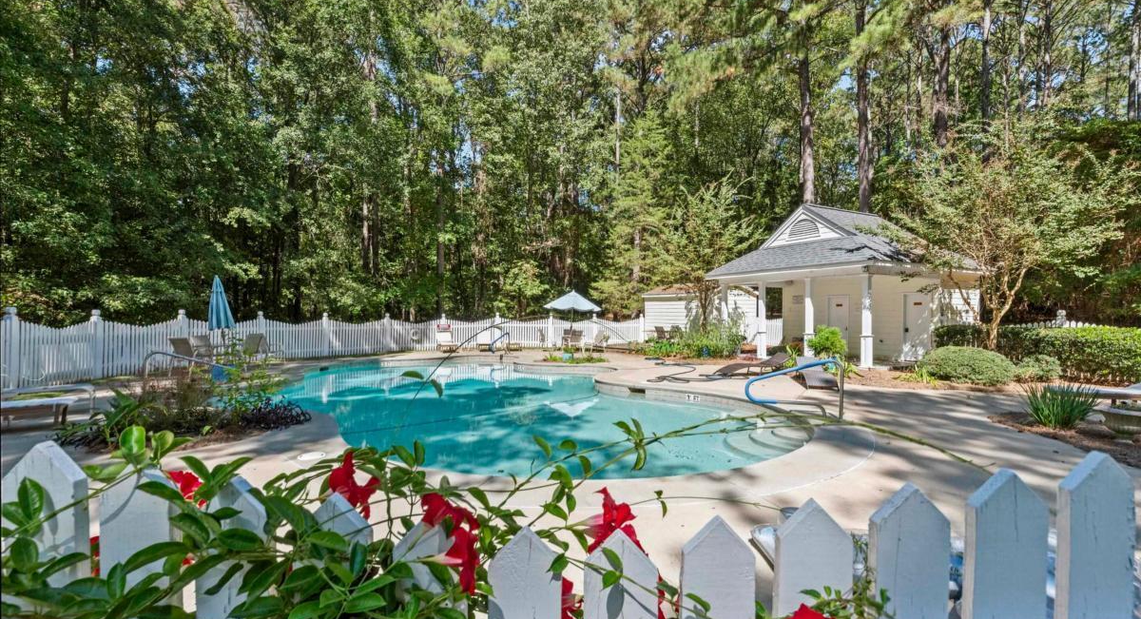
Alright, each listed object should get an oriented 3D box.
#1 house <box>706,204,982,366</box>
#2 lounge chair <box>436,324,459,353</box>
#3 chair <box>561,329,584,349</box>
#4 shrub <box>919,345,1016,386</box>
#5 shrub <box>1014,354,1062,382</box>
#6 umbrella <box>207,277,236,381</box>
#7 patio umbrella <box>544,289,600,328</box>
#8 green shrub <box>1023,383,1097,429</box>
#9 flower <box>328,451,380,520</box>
[{"bbox_3d":[8.989,-0.850,16.954,6.323,5.010,5.939,0,-1,-27],"label":"house"},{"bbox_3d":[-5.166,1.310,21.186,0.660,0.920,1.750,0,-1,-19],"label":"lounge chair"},{"bbox_3d":[0.119,1.310,21.186,0.750,0.920,0.850,0,-1,-23],"label":"chair"},{"bbox_3d":[9.313,1.240,11.886,1.850,0.800,1.750,-1,-1,37],"label":"shrub"},{"bbox_3d":[11.022,1.341,11.985,0.950,0.580,0.920,-1,-1,43],"label":"shrub"},{"bbox_3d":[-8.793,0.421,12.796,0.570,2.500,0.570,-4,-1,0],"label":"umbrella"},{"bbox_3d":[0.096,0.502,20.495,2.350,2.520,2.350,0,-1,0],"label":"patio umbrella"},{"bbox_3d":[6.709,1.272,6.936,0.820,0.600,0.780,-1,-1,44],"label":"green shrub"},{"bbox_3d":[-0.288,0.234,0.675,0.065,0.082,0.075,0,-1,-35],"label":"flower"}]

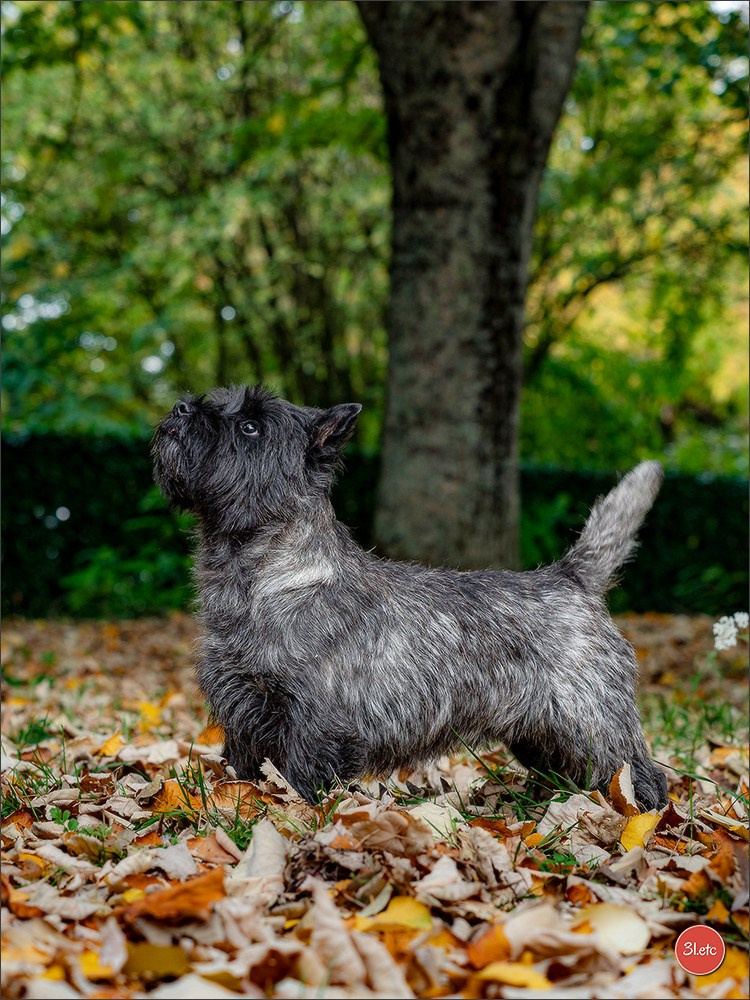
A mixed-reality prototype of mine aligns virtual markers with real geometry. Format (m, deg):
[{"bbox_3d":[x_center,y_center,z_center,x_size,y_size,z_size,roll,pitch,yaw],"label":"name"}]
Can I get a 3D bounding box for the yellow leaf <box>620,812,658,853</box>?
[{"bbox_3d":[0.254,0.319,3.330,0.036,0.036,0.030,0,0,0],"label":"yellow leaf"}]

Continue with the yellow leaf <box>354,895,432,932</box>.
[{"bbox_3d":[0.013,0.302,2.534,0.057,0.027,0.048,0,-1,0],"label":"yellow leaf"}]

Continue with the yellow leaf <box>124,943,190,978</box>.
[{"bbox_3d":[-0.145,0.305,2.294,0.050,0.023,0.042,0,-1,0],"label":"yellow leaf"}]

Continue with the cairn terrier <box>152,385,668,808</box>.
[{"bbox_3d":[0.037,0.106,3.650,0.541,0.455,0.180,0,-1,3],"label":"cairn terrier"}]

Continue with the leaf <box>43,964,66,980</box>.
[{"bbox_3d":[-0.218,0.322,2.360,0.021,0.012,0.022,0,0,0],"label":"leaf"}]

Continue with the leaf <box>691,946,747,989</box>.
[{"bbox_3d":[0.236,0.321,2.380,0.042,0.029,0.038,0,0,0],"label":"leaf"}]

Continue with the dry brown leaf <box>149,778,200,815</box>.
[{"bbox_3d":[-0.208,0.310,3.629,0.058,0.039,0.047,0,-1,0],"label":"dry brown leaf"}]

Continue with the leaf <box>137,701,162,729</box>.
[{"bbox_3d":[-0.308,0.292,4.720,0.033,0.034,0.032,0,0,0],"label":"leaf"}]

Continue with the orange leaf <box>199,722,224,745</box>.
[{"bbox_3d":[-0.197,0.286,4.250,0.037,0.027,0.032,0,0,0],"label":"orange leaf"}]

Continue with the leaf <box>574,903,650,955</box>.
[{"bbox_3d":[0.169,0.304,2.461,0.055,0.035,0.048,0,-1,0],"label":"leaf"}]

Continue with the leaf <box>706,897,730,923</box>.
[{"bbox_3d":[0.265,0.316,2.670,0.020,0.018,0.020,0,0,0],"label":"leaf"}]

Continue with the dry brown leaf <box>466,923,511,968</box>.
[{"bbox_3d":[0.077,0.303,2.357,0.044,0.031,0.037,0,-1,0],"label":"dry brown leaf"}]

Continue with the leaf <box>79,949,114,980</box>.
[{"bbox_3d":[-0.179,0.304,2.263,0.028,0.020,0.026,0,-1,0],"label":"leaf"}]

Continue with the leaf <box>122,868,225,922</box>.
[{"bbox_3d":[-0.153,0.300,2.628,0.077,0.037,0.057,0,-1,0],"label":"leaf"}]

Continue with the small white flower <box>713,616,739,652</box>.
[{"bbox_3d":[0.389,0.147,3.850,0.029,0.040,0.027,0,0,0],"label":"small white flower"}]

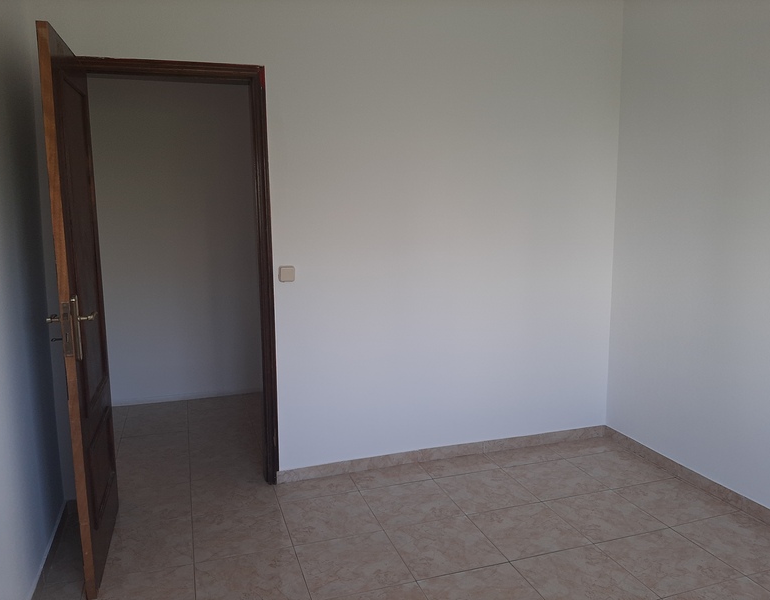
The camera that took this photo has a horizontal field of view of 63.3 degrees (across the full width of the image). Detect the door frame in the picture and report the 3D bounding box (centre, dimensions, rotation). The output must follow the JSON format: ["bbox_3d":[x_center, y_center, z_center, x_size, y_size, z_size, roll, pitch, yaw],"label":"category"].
[{"bbox_3d":[-0.981,-0.053,3.015,0.840,2.070,0.140,-3,9,-18],"label":"door frame"}]

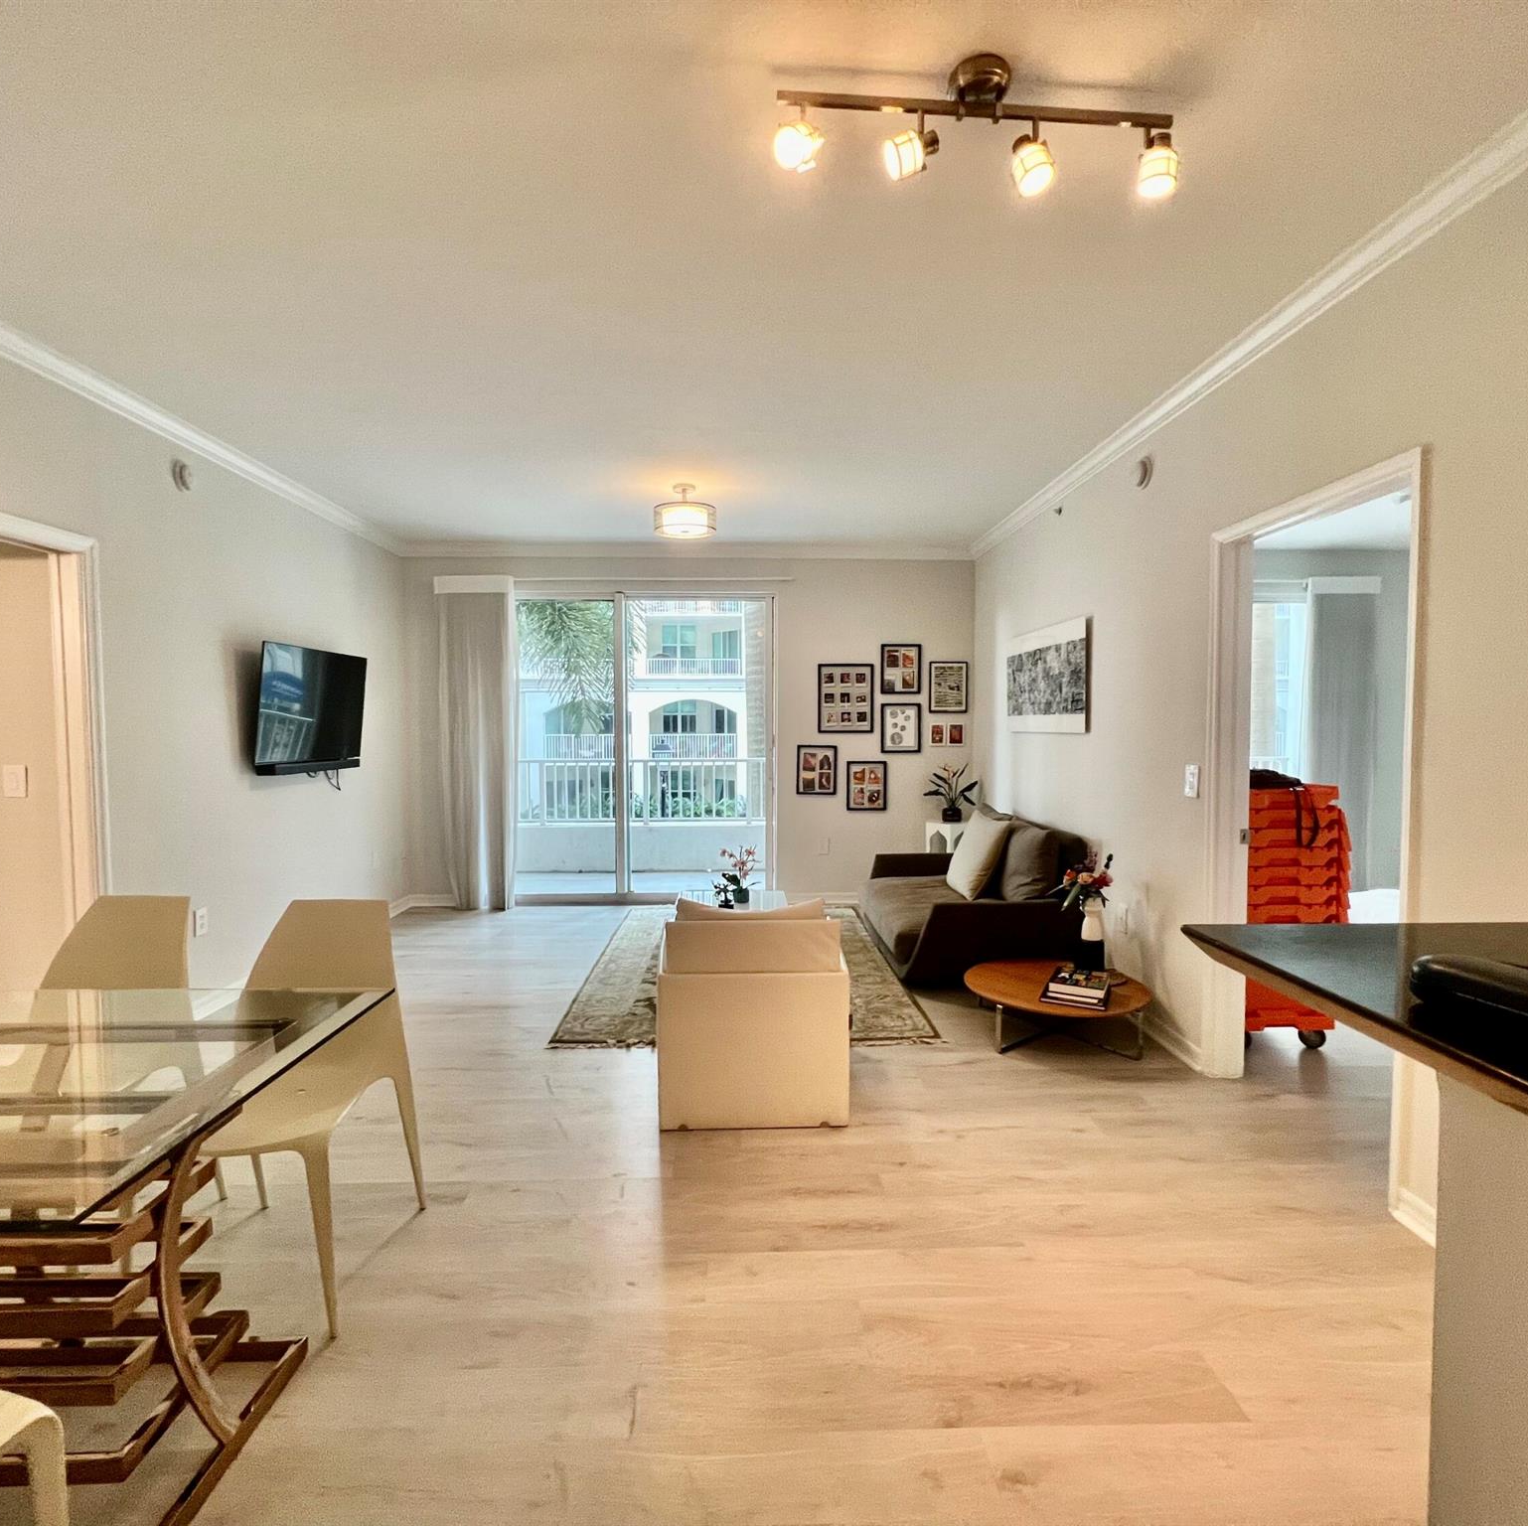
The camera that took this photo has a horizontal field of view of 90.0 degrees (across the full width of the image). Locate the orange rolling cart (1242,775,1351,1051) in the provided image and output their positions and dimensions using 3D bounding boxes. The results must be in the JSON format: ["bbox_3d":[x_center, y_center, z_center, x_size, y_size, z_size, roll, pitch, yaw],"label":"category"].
[{"bbox_3d":[2.165,0.648,3.534,0.535,1.141,0.697,0,2,-2],"label":"orange rolling cart"}]

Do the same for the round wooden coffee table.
[{"bbox_3d":[1.305,1.107,3.444,0.785,0.226,0.785,0,3,0],"label":"round wooden coffee table"}]

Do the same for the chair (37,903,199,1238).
[{"bbox_3d":[-1.794,0.851,1.989,0.465,0.883,0.535,0,2,-2],"label":"chair"}]

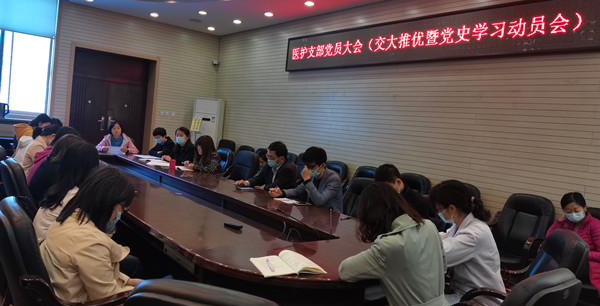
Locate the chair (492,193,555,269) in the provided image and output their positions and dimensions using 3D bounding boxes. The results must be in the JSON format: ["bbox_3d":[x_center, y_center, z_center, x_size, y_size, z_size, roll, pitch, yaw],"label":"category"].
[{"bbox_3d":[1.763,0.850,3.886,0.650,1.000,0.590,4,4,-38],"label":"chair"}]

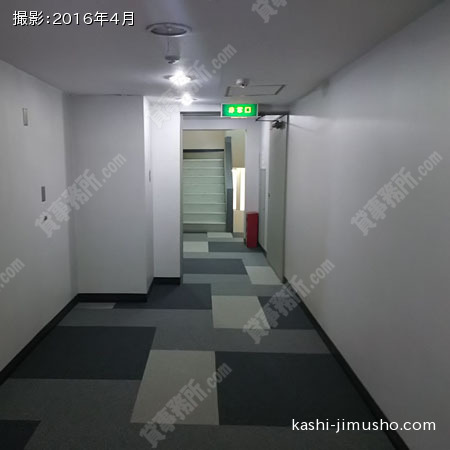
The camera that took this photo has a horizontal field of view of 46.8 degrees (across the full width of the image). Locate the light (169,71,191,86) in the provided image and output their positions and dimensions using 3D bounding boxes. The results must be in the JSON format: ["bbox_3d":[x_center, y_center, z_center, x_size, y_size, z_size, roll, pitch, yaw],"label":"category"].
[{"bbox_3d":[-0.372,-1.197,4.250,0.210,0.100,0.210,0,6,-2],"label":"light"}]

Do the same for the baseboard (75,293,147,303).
[{"bbox_3d":[-1.164,0.754,5.397,0.720,0.088,0.020,0,7,-3],"label":"baseboard"}]

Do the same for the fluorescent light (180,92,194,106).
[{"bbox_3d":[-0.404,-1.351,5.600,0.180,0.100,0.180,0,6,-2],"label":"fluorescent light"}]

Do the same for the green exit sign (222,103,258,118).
[{"bbox_3d":[0.169,-1.288,5.863,0.407,0.150,0.100,0,7,-3],"label":"green exit sign"}]

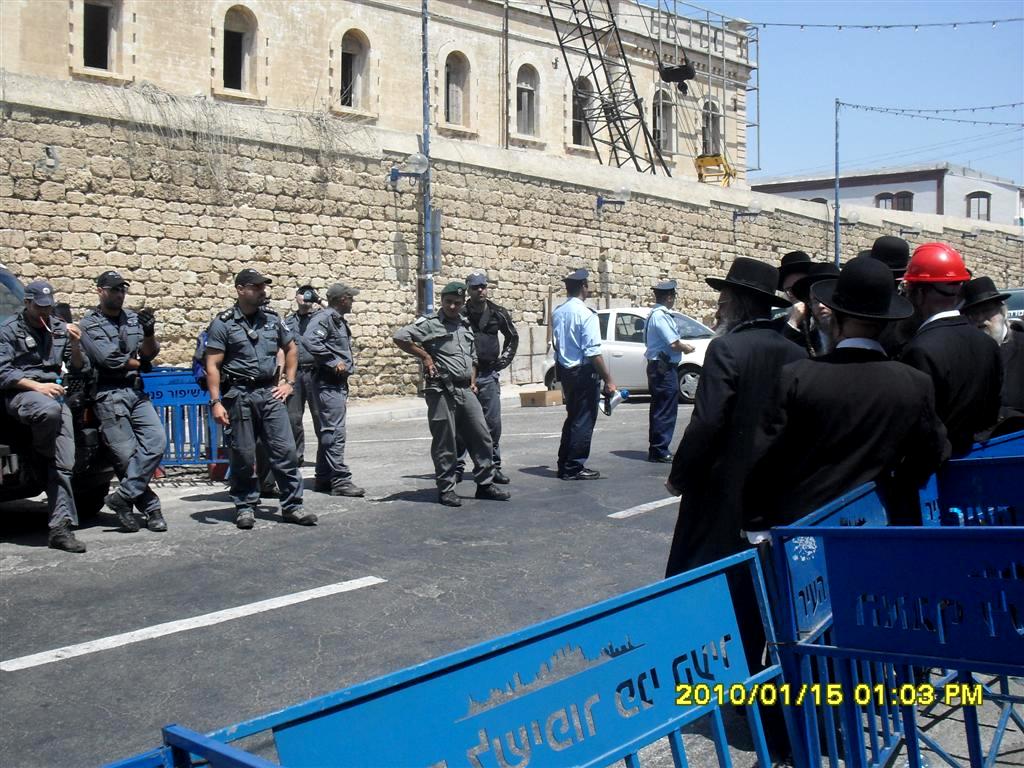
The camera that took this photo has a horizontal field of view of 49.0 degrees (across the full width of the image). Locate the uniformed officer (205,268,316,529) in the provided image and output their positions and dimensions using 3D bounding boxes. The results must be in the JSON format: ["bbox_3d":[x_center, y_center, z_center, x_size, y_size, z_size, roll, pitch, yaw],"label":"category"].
[{"bbox_3d":[-1.810,0.070,8.100,0.680,1.800,0.450,-1,2,-30],"label":"uniformed officer"}]

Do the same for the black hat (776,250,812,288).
[{"bbox_3d":[1.850,-0.790,7.300,0.340,0.150,0.370,0,2,9],"label":"black hat"}]

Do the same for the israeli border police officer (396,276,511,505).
[{"bbox_3d":[-0.484,0.056,9.000,0.780,1.755,0.500,-2,3,-37],"label":"israeli border police officer"}]

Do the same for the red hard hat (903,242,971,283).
[{"bbox_3d":[1.626,-0.461,4.300,0.235,0.155,0.285,-2,3,-45],"label":"red hard hat"}]

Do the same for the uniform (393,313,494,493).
[{"bbox_3d":[-0.536,0.145,8.800,0.720,1.420,0.500,-1,2,-30],"label":"uniform"}]

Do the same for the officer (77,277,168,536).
[{"bbox_3d":[-2.651,0.112,7.650,0.570,1.740,0.530,-2,4,-29],"label":"officer"}]

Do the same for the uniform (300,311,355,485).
[{"bbox_3d":[-1.526,0.113,9.400,0.440,1.540,0.500,1,2,22],"label":"uniform"}]

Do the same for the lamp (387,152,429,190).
[{"bbox_3d":[-1.580,-3.270,17.200,0.730,0.510,0.300,2,3,38],"label":"lamp"}]

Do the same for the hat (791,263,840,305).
[{"bbox_3d":[1.427,-0.465,5.150,0.330,0.140,0.370,-1,-12,-24],"label":"hat"}]

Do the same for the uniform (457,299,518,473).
[{"bbox_3d":[-0.226,0.013,9.600,0.580,1.500,0.380,-1,2,-14],"label":"uniform"}]

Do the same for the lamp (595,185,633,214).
[{"bbox_3d":[1.950,-3.540,21.600,0.730,0.520,0.300,2,3,38],"label":"lamp"}]

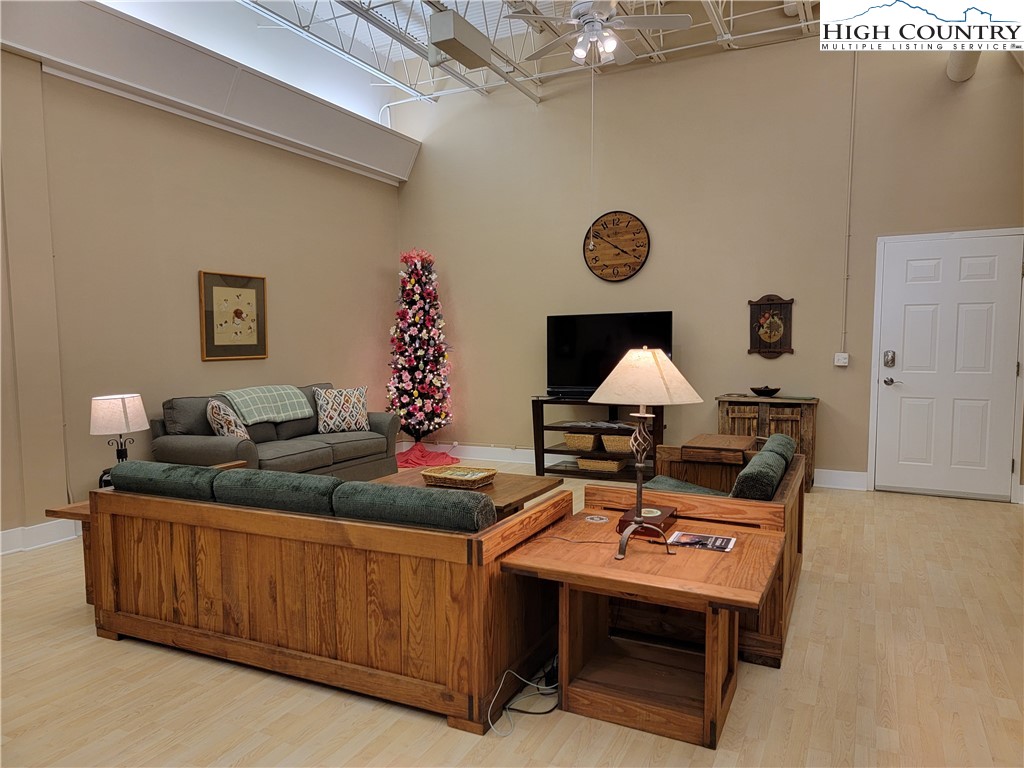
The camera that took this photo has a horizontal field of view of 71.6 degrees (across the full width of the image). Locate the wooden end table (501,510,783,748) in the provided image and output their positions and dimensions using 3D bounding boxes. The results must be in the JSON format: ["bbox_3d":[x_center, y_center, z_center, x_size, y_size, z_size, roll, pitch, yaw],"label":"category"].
[{"bbox_3d":[0.499,0.864,2.562,0.824,0.572,0.702,2,5,25],"label":"wooden end table"}]

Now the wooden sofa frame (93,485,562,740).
[{"bbox_3d":[-0.793,0.785,3.066,1.900,0.667,0.800,2,5,25],"label":"wooden sofa frame"}]

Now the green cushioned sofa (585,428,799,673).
[{"bbox_3d":[0.965,0.687,3.522,0.818,0.768,1.277,2,5,26],"label":"green cushioned sofa"}]

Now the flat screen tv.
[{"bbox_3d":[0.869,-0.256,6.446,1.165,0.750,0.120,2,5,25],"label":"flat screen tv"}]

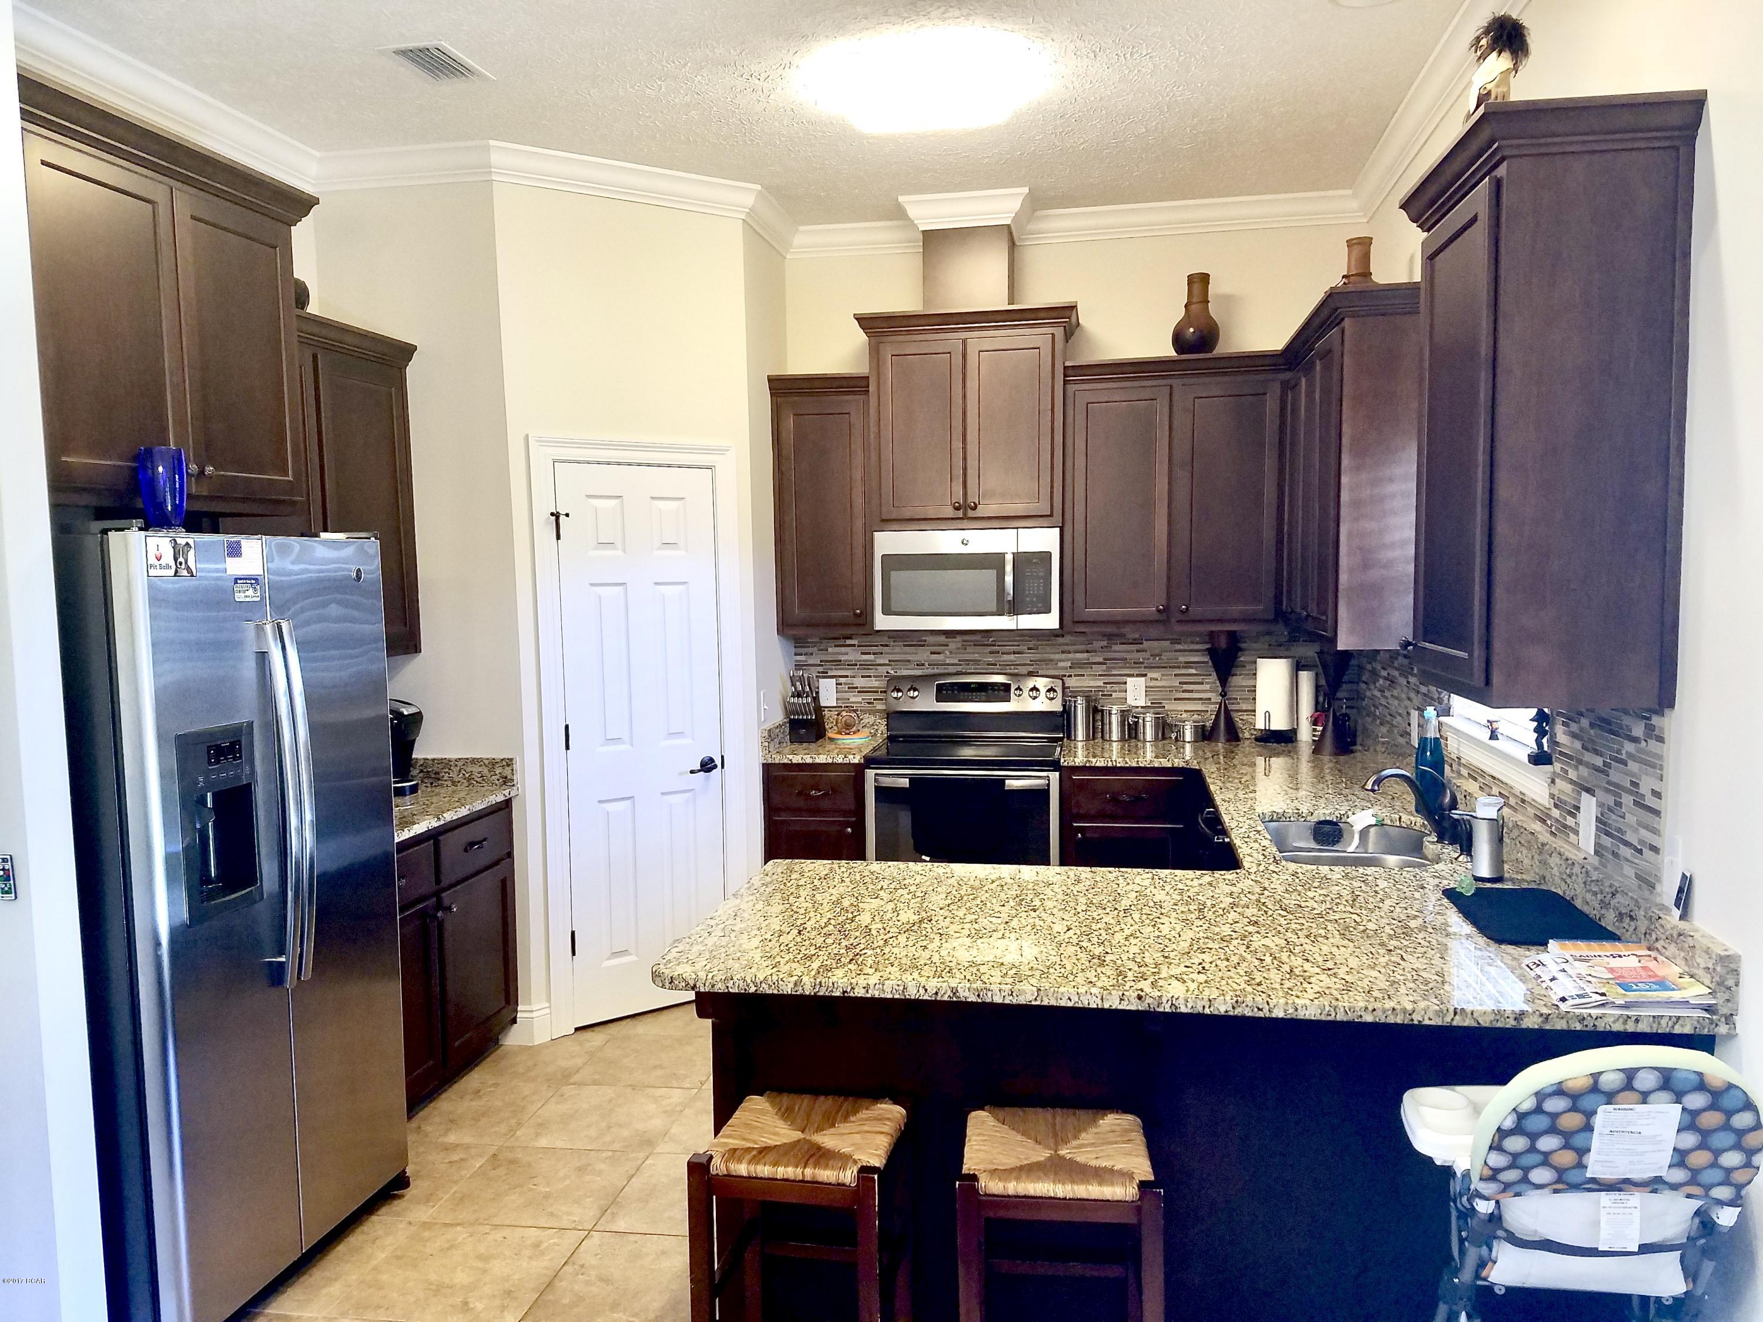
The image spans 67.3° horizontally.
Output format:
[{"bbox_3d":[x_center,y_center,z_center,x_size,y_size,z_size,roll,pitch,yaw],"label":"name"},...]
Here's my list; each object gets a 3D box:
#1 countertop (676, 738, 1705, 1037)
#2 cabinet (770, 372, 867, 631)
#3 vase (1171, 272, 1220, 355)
[{"bbox_3d":[0.760,0.473,3.994,1.882,0.045,3.406,0,4,10],"label":"countertop"},{"bbox_3d":[-0.213,-0.658,5.601,0.412,1.060,0.365,0,5,10],"label":"cabinet"},{"bbox_3d":[1.259,-1.372,5.308,0.200,0.344,0.200,0,4,10],"label":"vase"}]

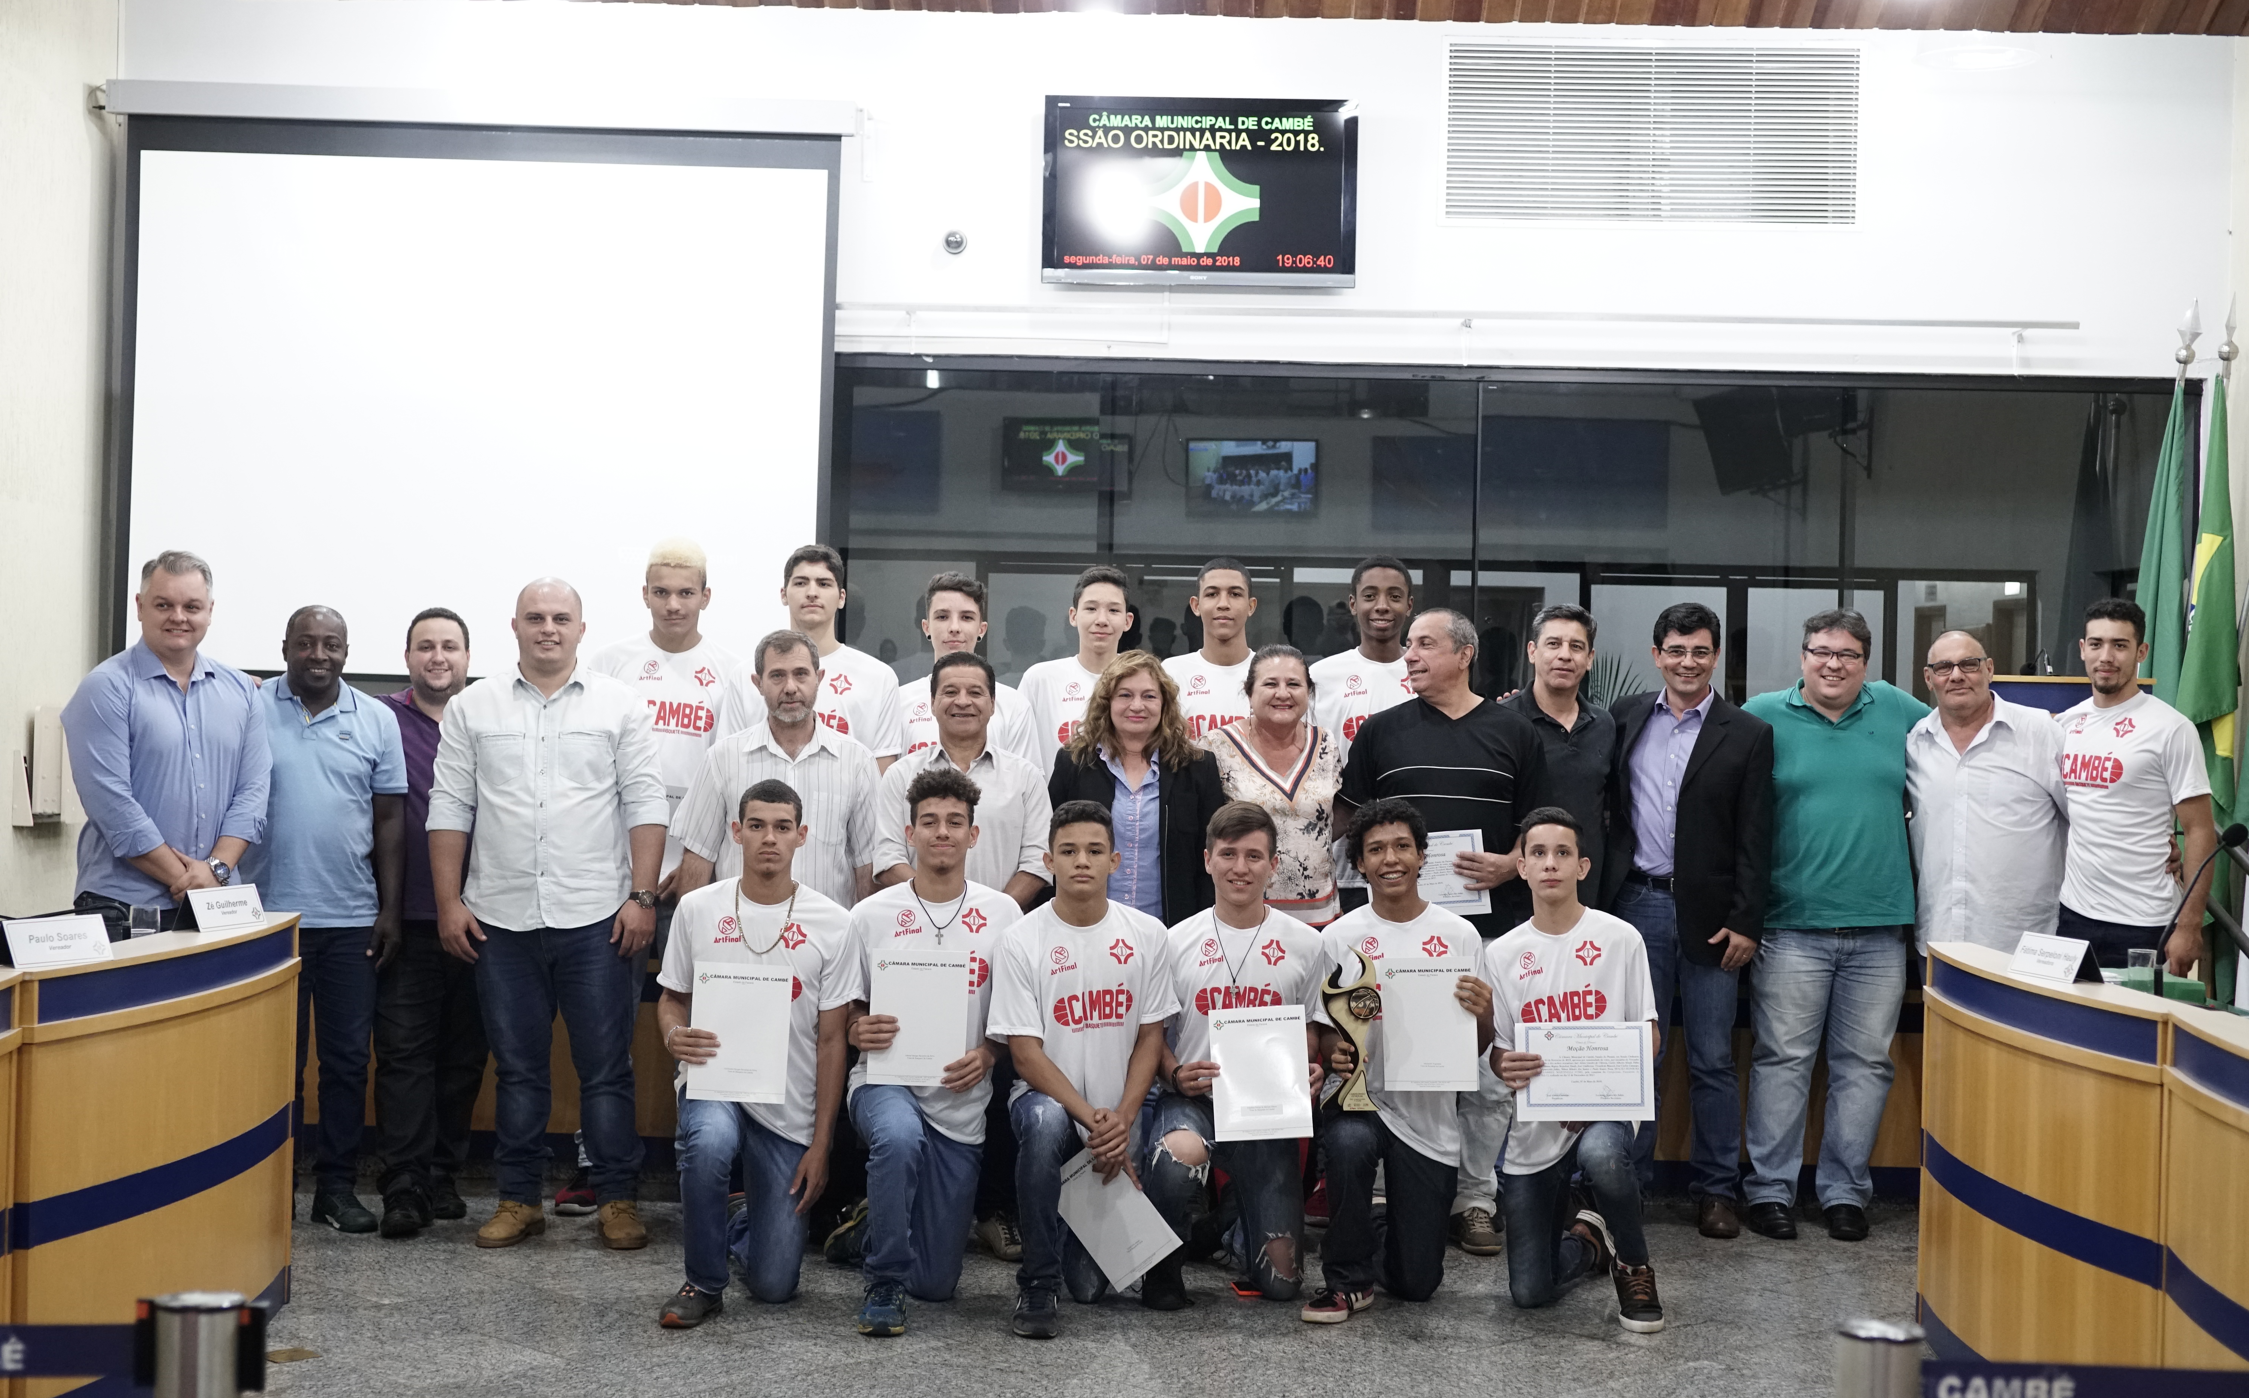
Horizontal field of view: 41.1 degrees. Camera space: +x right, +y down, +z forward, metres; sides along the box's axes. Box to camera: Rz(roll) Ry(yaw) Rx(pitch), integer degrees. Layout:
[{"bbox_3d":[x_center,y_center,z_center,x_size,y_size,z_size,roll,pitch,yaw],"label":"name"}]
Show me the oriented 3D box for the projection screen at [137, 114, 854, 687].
[{"bbox_3d":[-2.261,-1.022,10.500,2.490,1.970,0.050,2,1,2],"label":"projection screen"}]

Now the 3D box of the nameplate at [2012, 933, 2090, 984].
[{"bbox_3d":[1.956,0.543,6.290,0.070,0.088,0.250,1,0,-15],"label":"nameplate"}]

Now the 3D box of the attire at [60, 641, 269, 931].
[{"bbox_3d":[-2.353,0.218,7.349,0.500,0.720,0.330,1,0,-34],"label":"attire"}]

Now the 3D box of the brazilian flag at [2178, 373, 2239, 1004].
[{"bbox_3d":[3.354,-0.022,9.300,0.230,1.970,0.190,1,1,18],"label":"brazilian flag"}]

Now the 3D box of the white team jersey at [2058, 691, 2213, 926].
[{"bbox_3d":[2.732,0.303,8.200,0.480,0.660,0.280,2,1,25],"label":"white team jersey"}]

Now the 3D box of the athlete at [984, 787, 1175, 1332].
[{"bbox_3d":[-0.106,0.865,7.380,0.480,1.230,0.760,1,1,-2],"label":"athlete"}]

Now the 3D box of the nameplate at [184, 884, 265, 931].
[{"bbox_3d":[-2.054,0.478,6.820,0.075,0.095,0.260,2,1,23],"label":"nameplate"}]

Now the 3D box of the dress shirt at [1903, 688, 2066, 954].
[{"bbox_3d":[2.362,0.346,8.200,0.500,0.740,0.320,2,1,25],"label":"dress shirt"}]

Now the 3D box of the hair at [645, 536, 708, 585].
[{"bbox_3d":[-1.254,-0.376,8.400,0.180,0.155,0.200,1,0,-4],"label":"hair"}]

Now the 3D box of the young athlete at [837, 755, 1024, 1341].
[{"bbox_3d":[-0.470,0.807,7.237,0.460,1.284,0.780,1,0,-3],"label":"young athlete"}]

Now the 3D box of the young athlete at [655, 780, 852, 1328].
[{"bbox_3d":[-0.884,0.819,7.197,0.470,1.242,0.750,1,0,-2],"label":"young athlete"}]

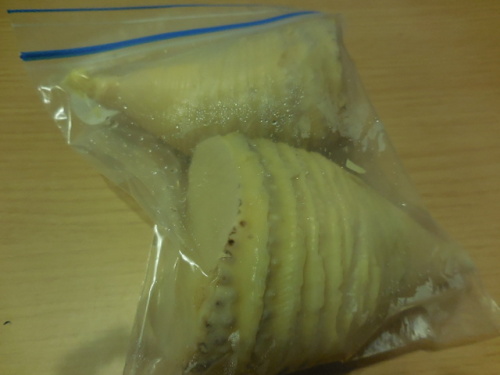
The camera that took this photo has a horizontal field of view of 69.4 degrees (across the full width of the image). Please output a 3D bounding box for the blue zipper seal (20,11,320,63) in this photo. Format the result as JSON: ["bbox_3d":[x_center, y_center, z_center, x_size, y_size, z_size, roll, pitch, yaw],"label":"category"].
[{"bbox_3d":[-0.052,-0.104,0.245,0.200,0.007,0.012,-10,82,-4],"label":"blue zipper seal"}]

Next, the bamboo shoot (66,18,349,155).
[{"bbox_3d":[-0.033,-0.067,0.237,0.183,0.085,0.085,3,50,6],"label":"bamboo shoot"}]

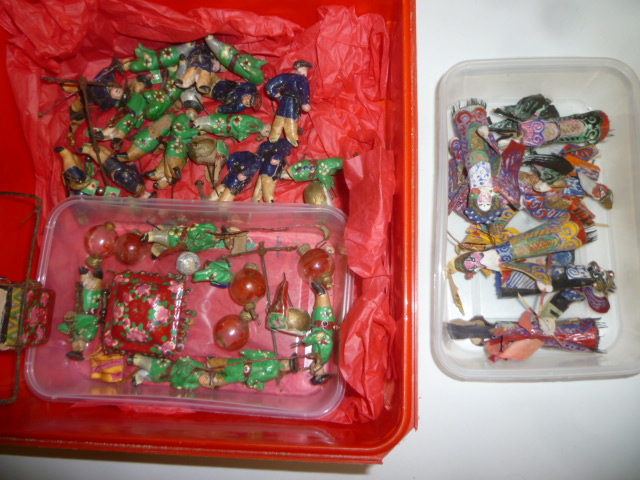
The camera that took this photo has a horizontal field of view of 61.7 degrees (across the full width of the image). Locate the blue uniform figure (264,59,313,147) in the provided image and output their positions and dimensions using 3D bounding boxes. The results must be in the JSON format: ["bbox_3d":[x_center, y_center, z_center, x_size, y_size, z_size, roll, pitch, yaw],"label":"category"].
[{"bbox_3d":[-0.021,-0.086,0.338,0.028,0.017,0.054,11,87,-18],"label":"blue uniform figure"}]

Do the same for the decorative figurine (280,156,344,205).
[{"bbox_3d":[-0.005,-0.038,0.339,0.041,0.018,0.028,-9,102,4],"label":"decorative figurine"}]

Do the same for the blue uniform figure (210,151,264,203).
[{"bbox_3d":[-0.055,-0.039,0.344,0.022,0.017,0.044,34,90,1],"label":"blue uniform figure"}]

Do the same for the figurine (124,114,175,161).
[{"bbox_3d":[-0.112,-0.067,0.351,0.044,0.017,0.017,-40,92,1],"label":"figurine"}]

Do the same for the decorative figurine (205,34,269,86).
[{"bbox_3d":[-0.056,-0.117,0.350,0.046,0.018,0.018,40,90,6],"label":"decorative figurine"}]

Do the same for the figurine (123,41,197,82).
[{"bbox_3d":[-0.106,-0.121,0.355,0.050,0.018,0.020,-16,85,4],"label":"figurine"}]

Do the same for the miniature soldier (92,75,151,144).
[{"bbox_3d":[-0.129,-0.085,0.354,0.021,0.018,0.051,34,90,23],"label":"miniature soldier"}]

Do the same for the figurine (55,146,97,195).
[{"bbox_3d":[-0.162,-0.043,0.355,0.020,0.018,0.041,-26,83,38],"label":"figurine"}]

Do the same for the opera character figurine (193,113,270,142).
[{"bbox_3d":[-0.057,-0.072,0.345,0.051,0.018,0.019,6,103,6],"label":"opera character figurine"}]

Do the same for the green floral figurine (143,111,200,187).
[{"bbox_3d":[-0.095,-0.058,0.347,0.022,0.018,0.049,15,87,12],"label":"green floral figurine"}]

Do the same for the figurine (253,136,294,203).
[{"bbox_3d":[-0.030,-0.045,0.343,0.019,0.017,0.045,19,88,-2],"label":"figurine"}]

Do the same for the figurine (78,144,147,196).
[{"bbox_3d":[-0.135,-0.045,0.351,0.052,0.017,0.019,33,114,6],"label":"figurine"}]

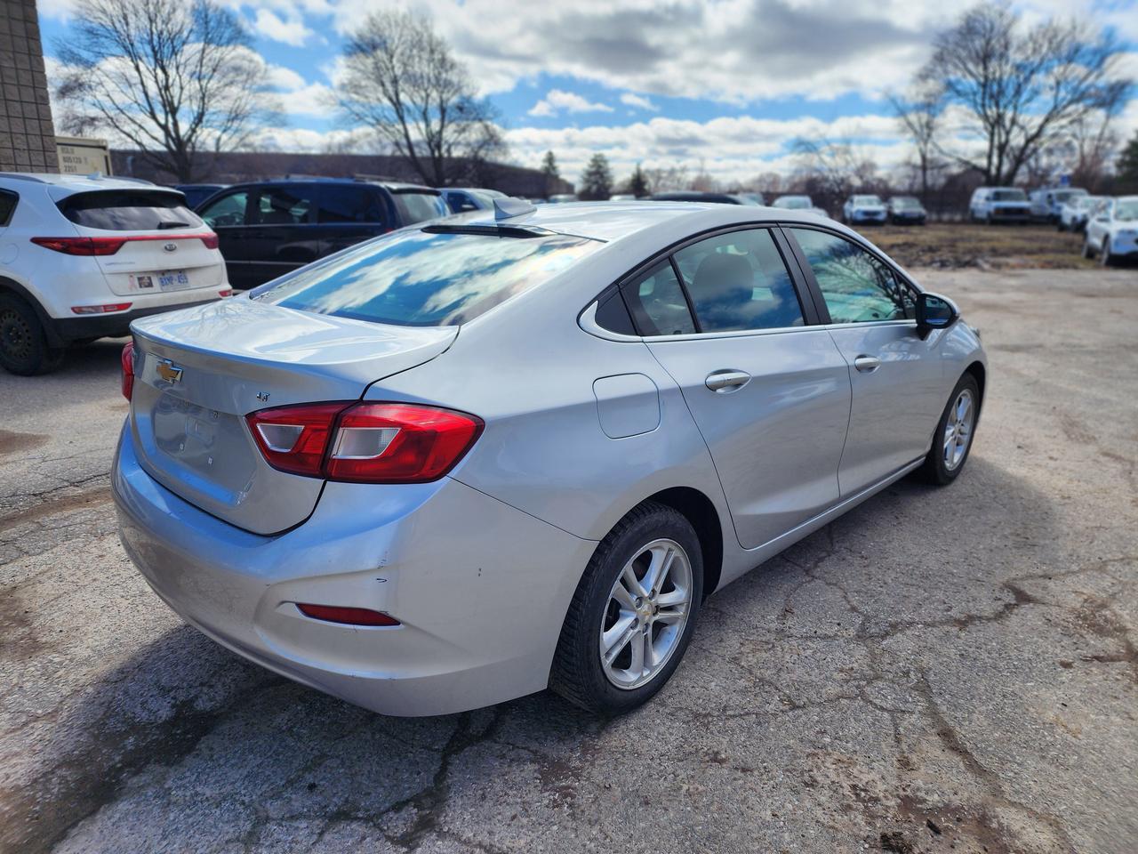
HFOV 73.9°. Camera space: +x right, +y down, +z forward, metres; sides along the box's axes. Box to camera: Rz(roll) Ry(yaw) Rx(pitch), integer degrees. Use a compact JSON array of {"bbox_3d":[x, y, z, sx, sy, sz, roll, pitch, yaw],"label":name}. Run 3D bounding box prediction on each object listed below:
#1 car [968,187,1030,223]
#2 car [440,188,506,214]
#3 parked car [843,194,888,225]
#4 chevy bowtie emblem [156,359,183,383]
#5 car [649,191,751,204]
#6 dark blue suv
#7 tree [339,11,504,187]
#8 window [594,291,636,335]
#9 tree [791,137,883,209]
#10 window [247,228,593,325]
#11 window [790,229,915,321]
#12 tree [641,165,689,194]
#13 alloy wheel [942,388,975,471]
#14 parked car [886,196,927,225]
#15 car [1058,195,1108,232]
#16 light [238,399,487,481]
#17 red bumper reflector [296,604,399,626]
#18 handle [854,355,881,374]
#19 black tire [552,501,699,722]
[{"bbox_3d":[24.235,-12.521,42.767,2.000,2.000,5.500,6,17,17],"label":"car"},{"bbox_3d":[-2.172,-4.514,17.299,4.700,1.730,1.880,14,21,38],"label":"car"},{"bbox_3d":[16.771,-12.346,42.946,1.850,1.630,4.600,5,17,14],"label":"parked car"},{"bbox_3d":[-1.032,-0.141,1.952,0.180,0.060,0.020,16,22,42],"label":"chevy bowtie emblem"},{"bbox_3d":[4.045,-6.466,23.814,4.700,1.720,1.850,3,17,10],"label":"car"},{"bbox_3d":[-4.535,-3.103,12.575,5.100,1.750,1.950,5,17,16],"label":"dark blue suv"},{"bbox_3d":[-9.982,-20.630,51.295,11.500,13.600,11.000,-3,17,-10],"label":"tree"},{"bbox_3d":[0.119,-0.298,2.044,0.165,0.140,0.030,-16,-1,-44],"label":"window"},{"bbox_3d":[24.118,-22.007,67.558,7.300,6.400,7.000,1,16,0],"label":"tree"},{"bbox_3d":[-0.485,-0.517,2.430,1.200,0.080,0.670,16,44,42],"label":"window"},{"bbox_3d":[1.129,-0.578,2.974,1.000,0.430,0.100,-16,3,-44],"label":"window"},{"bbox_3d":[13.868,-34.225,108.931,6.800,5.600,6.500,1,16,0],"label":"tree"},{"bbox_3d":[2.061,0.001,4.133,0.160,0.445,0.445,16,22,42],"label":"alloy wheel"},{"bbox_3d":[20.770,-13.250,46.361,1.820,1.530,4.500,5,17,13],"label":"parked car"},{"bbox_3d":[25.808,-10.630,37.815,1.850,1.650,4.500,8,18,23],"label":"car"},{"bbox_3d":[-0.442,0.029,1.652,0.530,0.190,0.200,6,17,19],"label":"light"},{"bbox_3d":[-0.484,0.400,1.629,0.240,0.055,0.050,5,17,13],"label":"red bumper reflector"},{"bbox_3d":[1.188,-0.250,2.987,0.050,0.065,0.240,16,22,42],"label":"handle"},{"bbox_3d":[0.164,0.523,2.275,0.210,0.630,0.635,16,22,41],"label":"black tire"}]

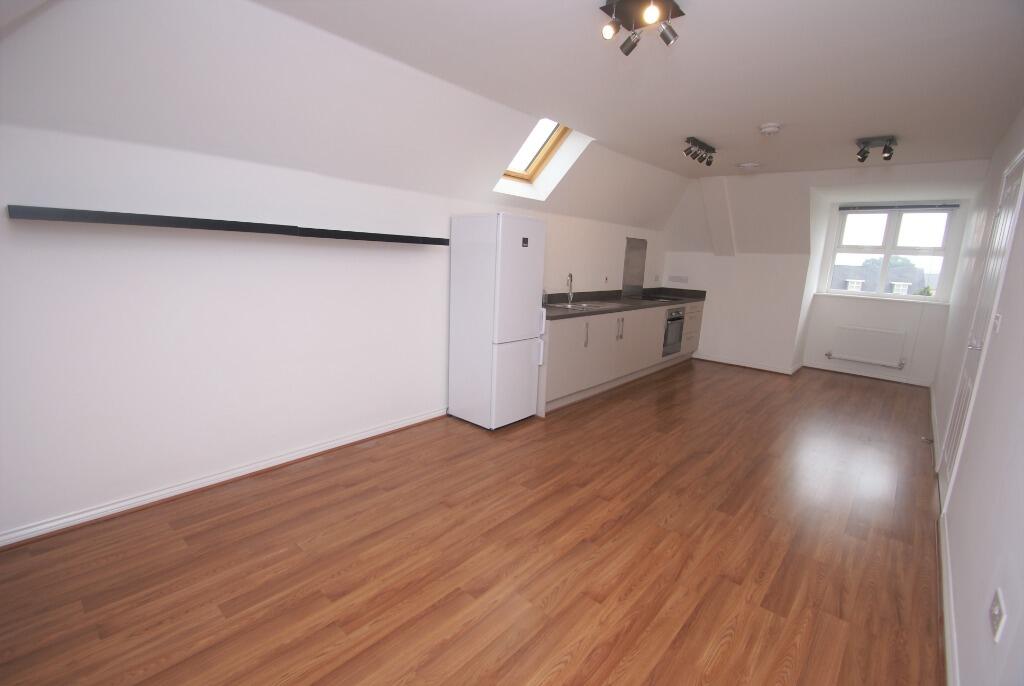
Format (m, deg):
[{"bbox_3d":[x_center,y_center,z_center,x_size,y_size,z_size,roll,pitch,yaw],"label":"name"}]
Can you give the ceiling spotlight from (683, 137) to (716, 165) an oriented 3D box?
[{"bbox_3d":[1.691,-1.700,3.818,0.135,0.145,0.480,13,16,42],"label":"ceiling spotlight"}]

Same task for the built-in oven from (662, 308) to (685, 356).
[{"bbox_3d":[2.011,-0.191,5.996,0.550,0.625,0.590,13,16,42],"label":"built-in oven"}]

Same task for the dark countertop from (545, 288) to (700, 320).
[{"bbox_3d":[1.366,-0.526,5.245,0.664,0.141,3.712,13,16,42],"label":"dark countertop"}]

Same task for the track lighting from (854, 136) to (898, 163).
[{"bbox_3d":[2.968,-1.579,3.498,0.235,0.140,0.230,13,16,42],"label":"track lighting"}]

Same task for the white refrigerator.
[{"bbox_3d":[-0.142,-0.197,3.749,0.577,1.733,0.544,13,16,42],"label":"white refrigerator"}]

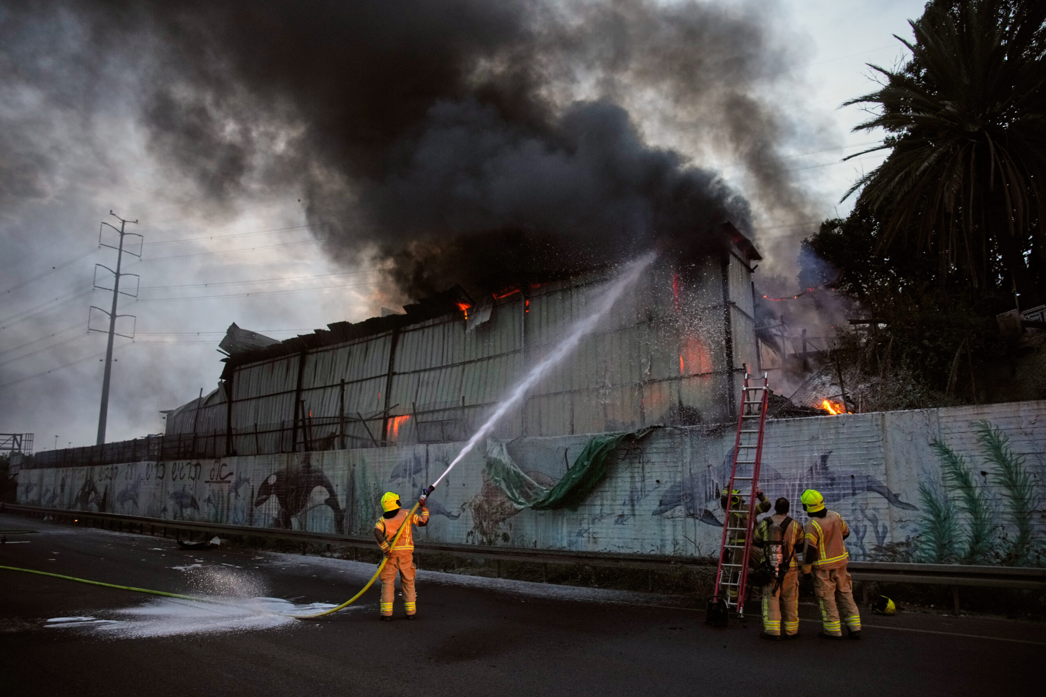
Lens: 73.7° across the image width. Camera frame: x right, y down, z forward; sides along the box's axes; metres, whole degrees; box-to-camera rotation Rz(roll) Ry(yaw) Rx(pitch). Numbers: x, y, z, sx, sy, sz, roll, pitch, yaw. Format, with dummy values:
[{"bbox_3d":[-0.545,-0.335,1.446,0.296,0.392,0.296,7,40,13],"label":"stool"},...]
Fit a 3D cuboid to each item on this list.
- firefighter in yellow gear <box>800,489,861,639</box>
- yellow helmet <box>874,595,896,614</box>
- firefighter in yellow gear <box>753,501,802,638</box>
[{"bbox_3d":[3.982,2.811,9.169,0.660,1.860,0.500,-1,-11,7],"label":"firefighter in yellow gear"},{"bbox_3d":[5.445,3.867,10.500,0.270,0.250,0.310,14,-3,29],"label":"yellow helmet"},{"bbox_3d":[3.343,2.861,9.161,0.620,1.770,0.540,-4,-11,21],"label":"firefighter in yellow gear"}]

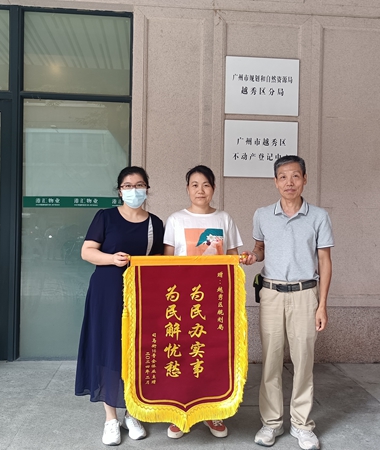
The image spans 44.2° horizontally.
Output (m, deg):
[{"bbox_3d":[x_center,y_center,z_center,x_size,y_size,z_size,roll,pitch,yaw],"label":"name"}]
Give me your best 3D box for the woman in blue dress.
[{"bbox_3d":[-0.422,0.454,2.800,0.510,1.607,0.420,1,0,-6],"label":"woman in blue dress"}]

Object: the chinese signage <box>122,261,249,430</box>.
[{"bbox_3d":[-0.025,0.669,2.620,0.703,0.983,0.060,0,2,-1],"label":"chinese signage"}]

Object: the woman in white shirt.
[{"bbox_3d":[0.078,0.448,2.900,0.490,1.634,0.340,1,0,0],"label":"woman in white shirt"}]

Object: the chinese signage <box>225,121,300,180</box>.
[{"bbox_3d":[0.641,-0.676,4.191,0.673,0.512,0.030,1,0,-5],"label":"chinese signage"}]

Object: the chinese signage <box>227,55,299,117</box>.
[{"bbox_3d":[0.651,-1.241,4.187,0.676,0.510,0.030,1,0,-5],"label":"chinese signage"}]

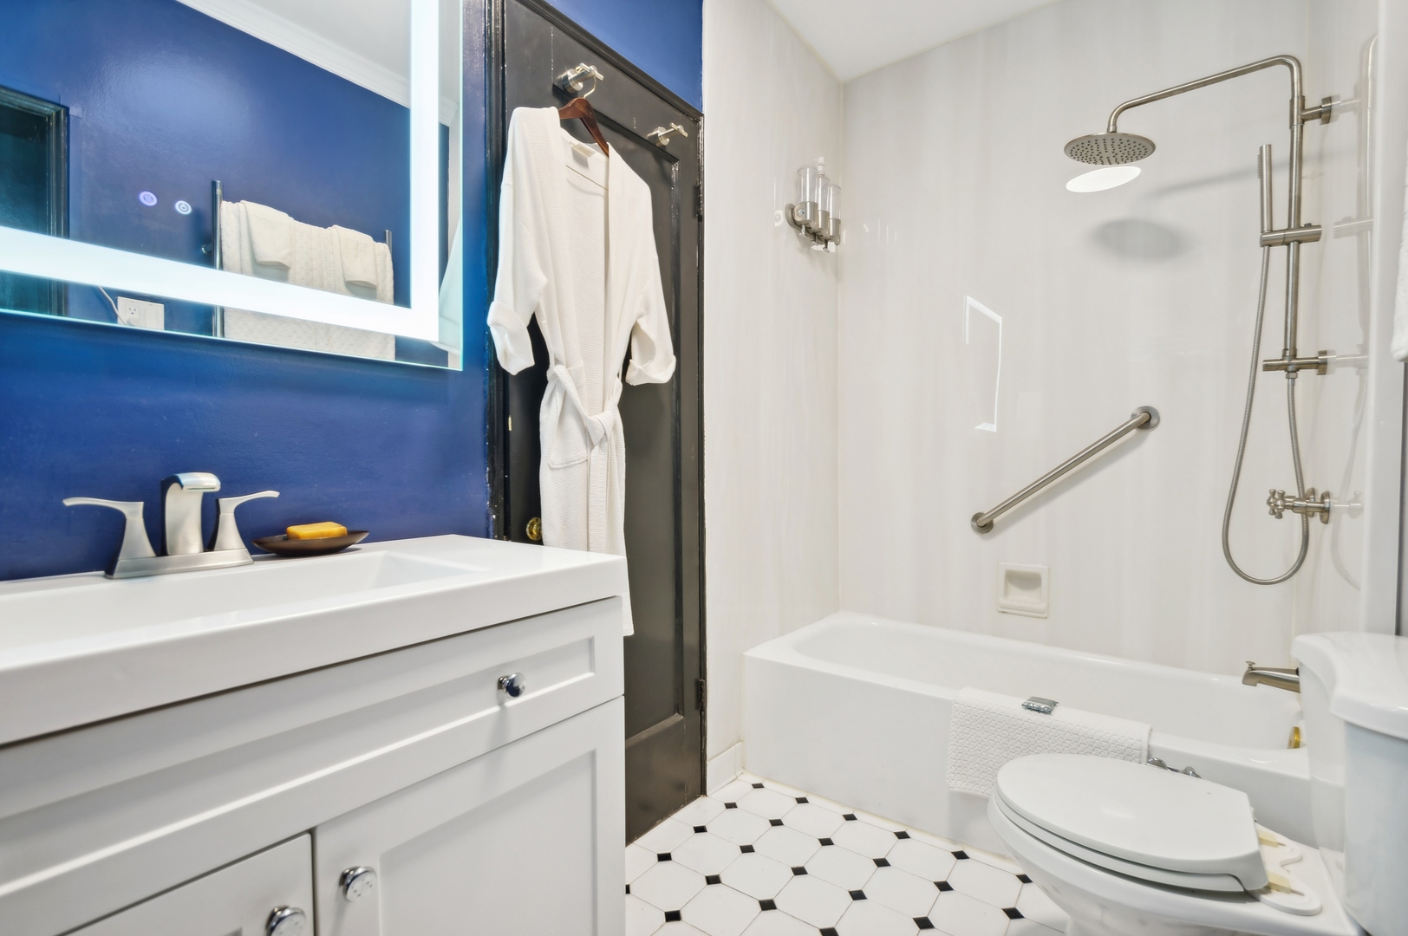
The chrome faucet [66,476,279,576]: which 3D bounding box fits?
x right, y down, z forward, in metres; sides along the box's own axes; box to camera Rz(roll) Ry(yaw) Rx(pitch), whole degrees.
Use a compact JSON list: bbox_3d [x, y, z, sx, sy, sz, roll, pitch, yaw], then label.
[{"bbox_3d":[-0.743,0.078,0.847,0.140,0.142,0.240,1,1,40],"label":"chrome faucet"}]

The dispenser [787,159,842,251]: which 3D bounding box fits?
[{"bbox_3d":[0.447,-1.023,2.288,0.100,0.290,0.320,1,1,40],"label":"dispenser"}]

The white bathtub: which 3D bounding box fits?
[{"bbox_3d":[0.980,0.846,1.911,1.490,0.400,0.780,1,1,35],"label":"white bathtub"}]

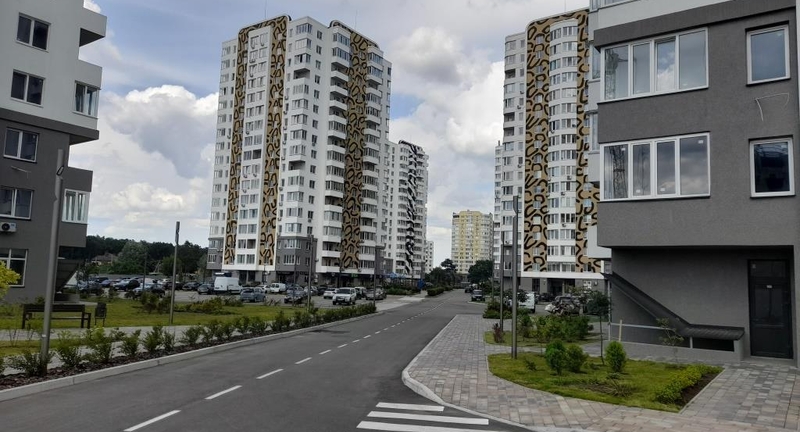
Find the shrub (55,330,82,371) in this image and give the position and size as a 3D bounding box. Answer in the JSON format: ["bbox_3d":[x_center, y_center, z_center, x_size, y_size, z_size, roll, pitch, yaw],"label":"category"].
[{"bbox_3d":[-5.910,2.377,10.367,0.460,0.670,0.450,1,-5,7],"label":"shrub"}]

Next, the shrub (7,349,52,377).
[{"bbox_3d":[-6.026,2.359,9.444,0.660,0.470,0.520,1,-5,7],"label":"shrub"}]

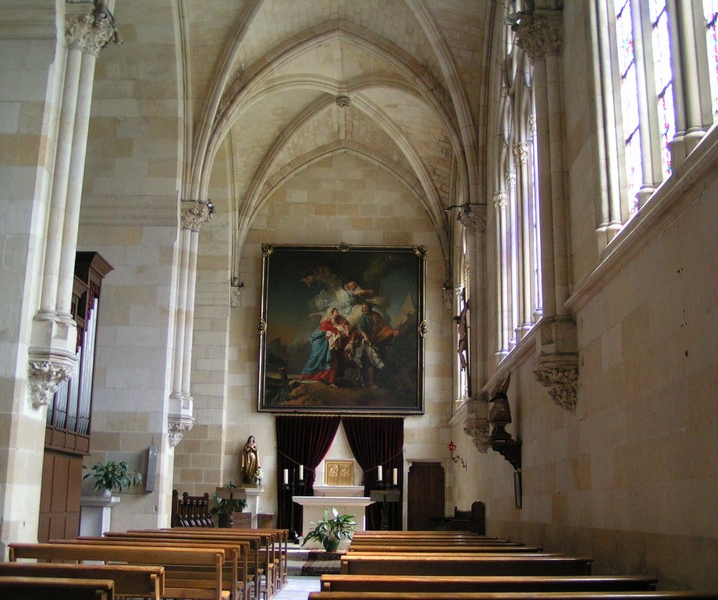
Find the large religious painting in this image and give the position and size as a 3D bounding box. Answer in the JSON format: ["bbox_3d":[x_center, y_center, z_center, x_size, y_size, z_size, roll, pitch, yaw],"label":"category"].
[{"bbox_3d":[-0.418,0.707,22.373,4.220,4.330,0.200,1,-10,1],"label":"large religious painting"}]

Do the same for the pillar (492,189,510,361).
[{"bbox_3d":[2.465,-0.456,15.167,0.280,3.070,0.280,1,-13,1],"label":"pillar"}]

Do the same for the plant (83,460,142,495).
[{"bbox_3d":[-3.948,2.863,14.037,0.820,0.540,0.750,1,-13,1],"label":"plant"}]

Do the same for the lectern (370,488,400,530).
[{"bbox_3d":[0.537,4.555,18.132,0.610,1.260,0.450,1,-13,1],"label":"lectern"}]

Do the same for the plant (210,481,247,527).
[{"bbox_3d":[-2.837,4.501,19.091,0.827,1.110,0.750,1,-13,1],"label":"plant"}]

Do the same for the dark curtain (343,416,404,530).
[{"bbox_3d":[0.354,4.320,21.462,1.466,2.960,0.200,1,-13,1],"label":"dark curtain"}]

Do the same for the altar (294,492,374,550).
[{"bbox_3d":[-0.534,4.883,19.256,1.800,1.080,0.850,1,-13,1],"label":"altar"}]

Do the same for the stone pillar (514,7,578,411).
[{"bbox_3d":[1.851,-0.925,8.663,0.350,4.041,0.550,1,-13,1],"label":"stone pillar"}]

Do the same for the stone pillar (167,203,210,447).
[{"bbox_3d":[-3.091,0.376,15.943,0.480,4.450,0.550,1,-13,1],"label":"stone pillar"}]

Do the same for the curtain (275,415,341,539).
[{"bbox_3d":[-1.235,4.311,21.483,1.615,2.987,0.200,1,-13,1],"label":"curtain"}]

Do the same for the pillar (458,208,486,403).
[{"bbox_3d":[1.929,0.038,14.736,0.350,3.275,0.550,1,-13,1],"label":"pillar"}]

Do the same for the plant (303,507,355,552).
[{"bbox_3d":[-0.613,4.621,17.655,1.086,0.856,0.950,1,-13,1],"label":"plant"}]

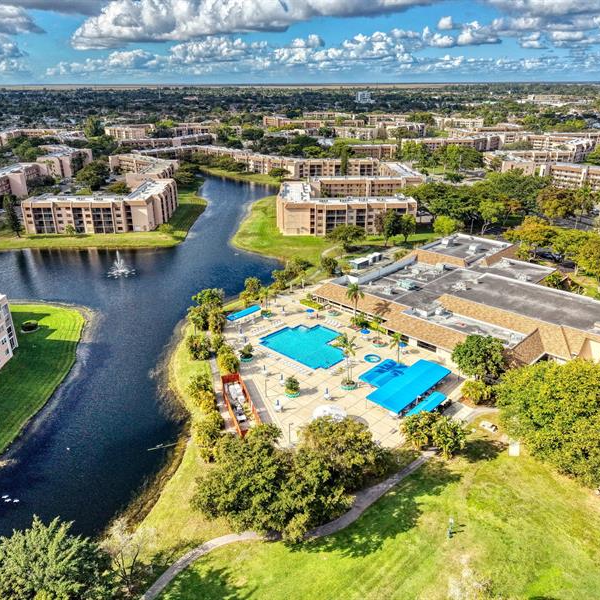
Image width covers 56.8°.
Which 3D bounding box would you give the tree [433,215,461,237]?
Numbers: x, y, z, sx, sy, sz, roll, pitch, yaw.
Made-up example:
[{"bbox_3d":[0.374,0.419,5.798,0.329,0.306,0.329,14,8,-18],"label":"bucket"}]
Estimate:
[{"bbox_3d":[55.459,-28.234,211.745,9.610,8.620,9.330,0,22,0],"label":"tree"}]

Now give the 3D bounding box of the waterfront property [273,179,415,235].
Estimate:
[{"bbox_3d":[17.374,-39.739,236.555,54.190,12.200,49.010,-1,22,-2],"label":"waterfront property"}]

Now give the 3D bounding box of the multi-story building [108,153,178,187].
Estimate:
[{"bbox_3d":[-89.877,-75.104,328.117,35.000,12.400,93.000,-9,23,-22],"label":"multi-story building"}]

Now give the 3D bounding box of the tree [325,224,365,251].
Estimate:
[{"bbox_3d":[14.894,-20.789,185.660,13.388,8.425,12.986,1,22,4],"label":"tree"}]

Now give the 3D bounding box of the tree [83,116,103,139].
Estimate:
[{"bbox_3d":[-215.633,-180.385,579.234,22.973,19.599,22.284,-8,23,-18],"label":"tree"}]

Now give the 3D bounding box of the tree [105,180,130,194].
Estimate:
[{"bbox_3d":[-91.265,-55.687,277.396,13.002,7.358,12.612,-7,23,-17],"label":"tree"}]

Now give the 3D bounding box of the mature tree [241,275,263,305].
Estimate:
[{"bbox_3d":[-13.013,-2.606,149.391,5.600,7.600,5.600,0,21,0],"label":"mature tree"}]

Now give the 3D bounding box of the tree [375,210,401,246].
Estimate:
[{"bbox_3d":[31.400,-25.710,199.735,9.230,12.970,8.950,0,22,0],"label":"tree"}]

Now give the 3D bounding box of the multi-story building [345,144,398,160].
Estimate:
[{"bbox_3d":[52.316,-106.603,405.633,35.850,12.200,12.090,1,22,2],"label":"multi-story building"}]

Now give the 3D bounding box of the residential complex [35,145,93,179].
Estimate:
[{"bbox_3d":[-164.993,-98.156,387.675,34.500,12.400,83.000,-9,23,-21],"label":"residential complex"}]

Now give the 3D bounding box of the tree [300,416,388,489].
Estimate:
[{"bbox_3d":[5.821,22.734,81.586,12.440,9.780,12.070,0,22,0],"label":"tree"}]

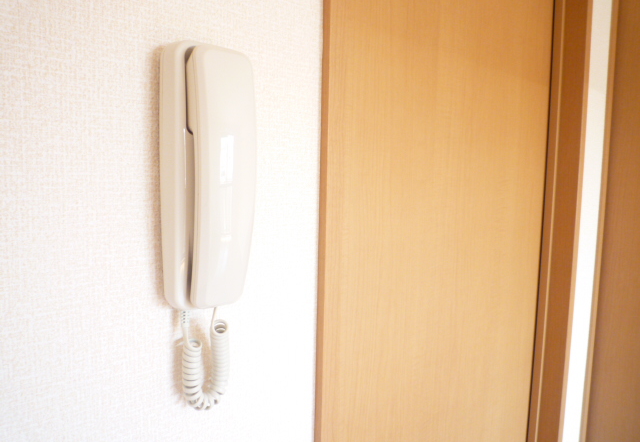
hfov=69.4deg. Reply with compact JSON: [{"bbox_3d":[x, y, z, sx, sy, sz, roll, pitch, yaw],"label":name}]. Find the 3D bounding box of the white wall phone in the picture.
[{"bbox_3d":[-0.094,0.010,0.403,0.065,0.304,0.062,-4,7,-40],"label":"white wall phone"}]

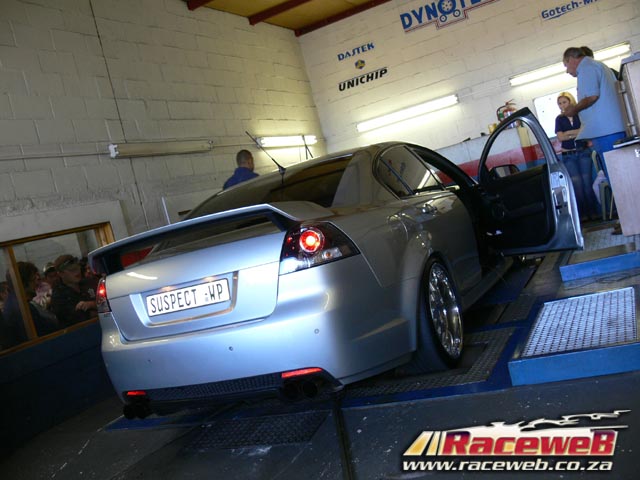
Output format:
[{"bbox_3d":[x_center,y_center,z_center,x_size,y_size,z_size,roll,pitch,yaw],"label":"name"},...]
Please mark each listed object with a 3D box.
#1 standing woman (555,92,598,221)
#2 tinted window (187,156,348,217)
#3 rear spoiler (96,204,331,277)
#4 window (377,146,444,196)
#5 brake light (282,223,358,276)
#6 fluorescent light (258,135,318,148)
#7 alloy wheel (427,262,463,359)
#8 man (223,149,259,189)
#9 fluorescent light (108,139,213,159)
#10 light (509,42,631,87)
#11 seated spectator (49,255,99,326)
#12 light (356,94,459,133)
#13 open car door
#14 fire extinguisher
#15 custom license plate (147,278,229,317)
[{"bbox_3d":[3.138,-1.042,7.936,0.470,1.610,0.320,-12,4,34],"label":"standing woman"},{"bbox_3d":[-0.344,-0.266,3.983,1.200,0.100,0.680,-13,30,28],"label":"tinted window"},{"bbox_3d":[-0.651,-0.014,3.304,1.290,0.170,0.360,-13,3,28],"label":"rear spoiler"},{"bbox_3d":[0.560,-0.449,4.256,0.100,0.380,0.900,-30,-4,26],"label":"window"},{"bbox_3d":[-0.022,0.013,2.940,0.370,0.215,0.190,-14,3,13],"label":"brake light"},{"bbox_3d":[-0.424,-1.378,8.937,0.100,0.120,1.530,-13,4,28],"label":"fluorescent light"},{"bbox_3d":[0.648,0.422,3.765,0.200,0.545,0.545,-13,3,26],"label":"alloy wheel"},{"bbox_3d":[-0.541,-0.007,6.370,0.520,1.750,0.320,-13,3,27],"label":"man"},{"bbox_3d":[-1.579,-0.955,6.635,0.100,0.125,1.520,-13,4,28],"label":"fluorescent light"},{"bbox_3d":[3.209,-2.264,8.402,1.530,0.120,0.090,-13,3,27],"label":"light"},{"bbox_3d":[-2.069,0.721,5.804,0.650,1.200,0.500,-16,3,-15],"label":"seated spectator"},{"bbox_3d":[1.228,-1.815,9.298,1.530,0.120,0.100,-13,4,28],"label":"light"},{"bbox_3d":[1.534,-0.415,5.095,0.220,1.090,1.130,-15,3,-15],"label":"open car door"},{"bbox_3d":[2.541,-1.682,8.655,0.200,0.430,0.170,-13,3,27],"label":"fire extinguisher"},{"bbox_3d":[-0.651,0.287,3.171,0.518,0.112,0.012,-13,-7,28],"label":"custom license plate"}]

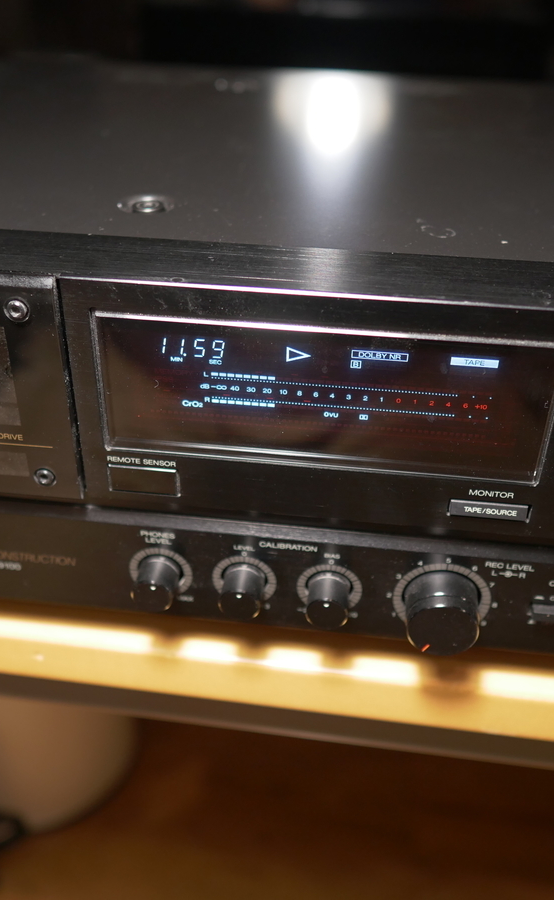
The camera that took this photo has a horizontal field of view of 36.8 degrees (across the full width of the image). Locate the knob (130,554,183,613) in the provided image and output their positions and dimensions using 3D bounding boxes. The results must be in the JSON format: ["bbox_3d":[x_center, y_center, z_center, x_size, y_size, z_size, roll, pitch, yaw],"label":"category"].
[{"bbox_3d":[-0.043,0.049,0.301,0.015,0.015,0.013,5,35,4],"label":"knob"}]

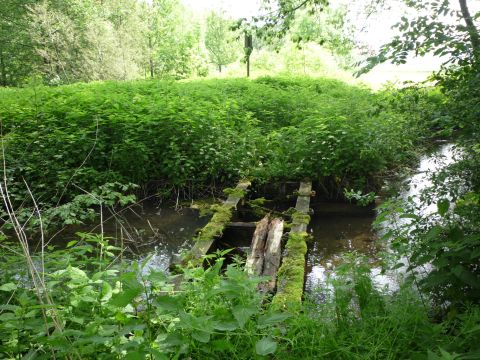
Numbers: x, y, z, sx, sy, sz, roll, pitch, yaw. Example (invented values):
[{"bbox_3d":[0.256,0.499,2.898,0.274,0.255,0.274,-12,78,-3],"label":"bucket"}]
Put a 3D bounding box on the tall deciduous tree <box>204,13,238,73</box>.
[{"bbox_3d":[-1.433,-10.612,34.370,2.700,4.600,2.600,-1,14,-2],"label":"tall deciduous tree"}]

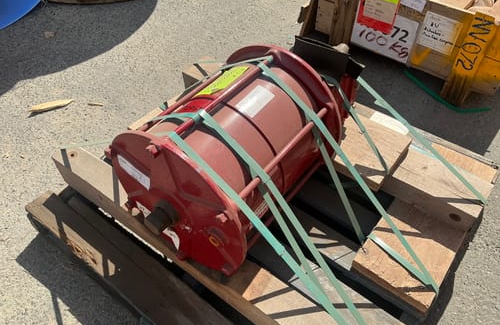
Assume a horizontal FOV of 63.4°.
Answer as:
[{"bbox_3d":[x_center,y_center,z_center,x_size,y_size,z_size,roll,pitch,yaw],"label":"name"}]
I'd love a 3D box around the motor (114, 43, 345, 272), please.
[{"bbox_3d":[-0.023,-0.052,1.110,0.441,0.435,0.615,30,55,25],"label":"motor"}]

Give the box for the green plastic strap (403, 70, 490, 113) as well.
[{"bbox_3d":[0.927,-0.344,1.969,0.467,0.021,0.119,35,58,28],"label":"green plastic strap"}]

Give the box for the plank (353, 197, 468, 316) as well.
[{"bbox_3d":[0.499,0.273,1.264,0.238,0.041,0.318,30,55,25],"label":"plank"}]

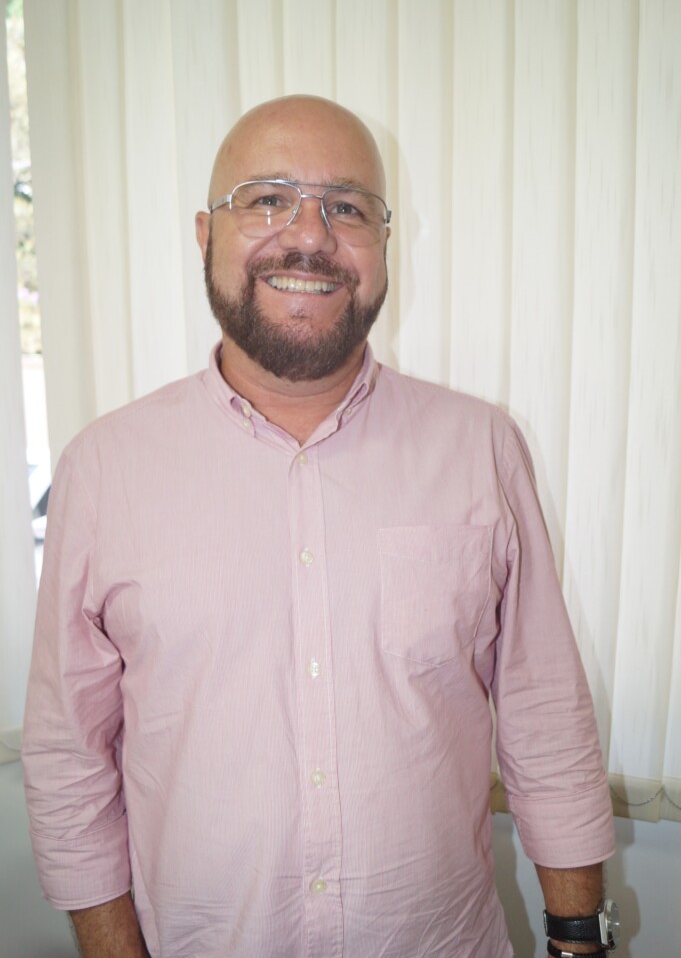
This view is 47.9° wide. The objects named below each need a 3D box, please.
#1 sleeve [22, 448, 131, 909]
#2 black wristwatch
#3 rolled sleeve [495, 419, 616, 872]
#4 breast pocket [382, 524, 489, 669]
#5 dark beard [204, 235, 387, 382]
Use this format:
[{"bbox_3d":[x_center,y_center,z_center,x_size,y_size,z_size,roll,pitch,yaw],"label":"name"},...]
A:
[{"bbox_3d":[-0.265,0.188,0.772,0.116,0.440,0.148,-1,-3,-6],"label":"sleeve"},{"bbox_3d":[0.236,0.439,0.757,0.068,0.048,0.066,-9,-18,28],"label":"black wristwatch"},{"bbox_3d":[0.214,0.164,0.797,0.118,0.435,0.145,-7,0,-6],"label":"rolled sleeve"},{"bbox_3d":[0.090,0.112,0.738,0.115,0.138,0.025,-1,2,-15],"label":"breast pocket"},{"bbox_3d":[-0.043,-0.161,0.727,0.170,0.142,0.105,2,7,-8],"label":"dark beard"}]

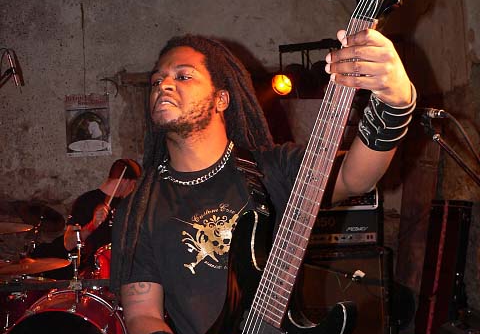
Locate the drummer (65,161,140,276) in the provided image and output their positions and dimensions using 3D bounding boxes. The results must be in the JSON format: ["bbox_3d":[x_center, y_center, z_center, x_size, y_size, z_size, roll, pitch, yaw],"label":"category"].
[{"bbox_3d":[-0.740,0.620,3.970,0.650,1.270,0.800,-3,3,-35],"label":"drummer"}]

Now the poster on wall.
[{"bbox_3d":[-1.024,-0.277,4.500,0.300,0.420,0.010,-2,2,-6],"label":"poster on wall"}]

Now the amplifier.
[{"bbox_3d":[0.450,0.268,3.800,0.670,0.320,0.290,-2,2,-7],"label":"amplifier"}]

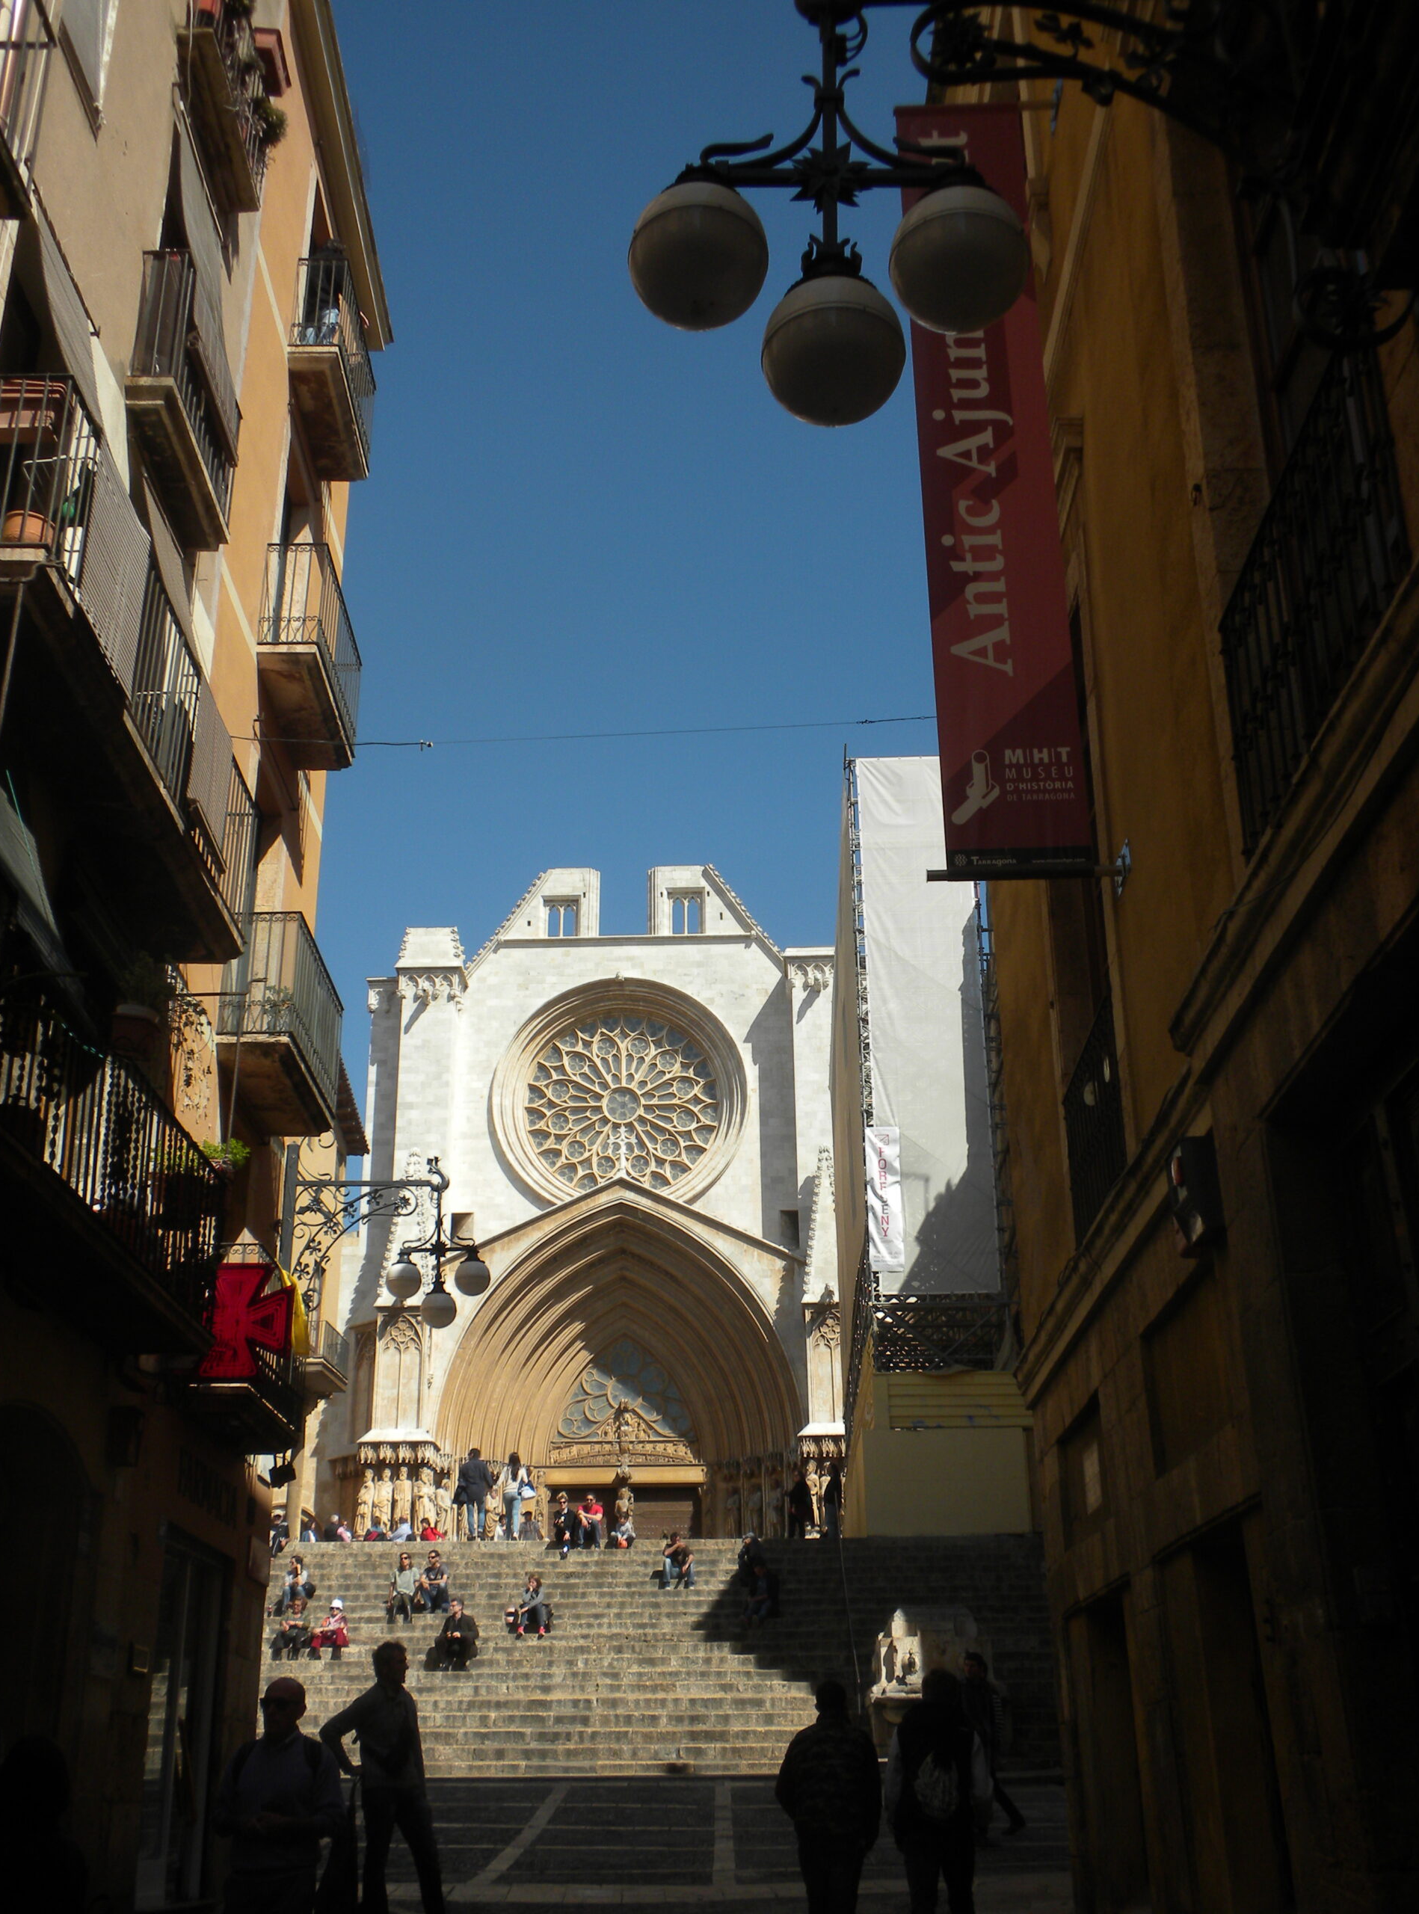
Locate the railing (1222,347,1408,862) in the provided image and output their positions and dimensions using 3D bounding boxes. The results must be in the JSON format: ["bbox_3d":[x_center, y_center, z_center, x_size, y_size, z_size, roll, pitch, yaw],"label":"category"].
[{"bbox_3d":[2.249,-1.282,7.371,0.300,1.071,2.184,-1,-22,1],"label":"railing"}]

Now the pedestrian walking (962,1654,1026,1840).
[{"bbox_3d":[2.826,7.930,20.620,0.660,1.750,0.520,11,-25,-26],"label":"pedestrian walking"}]

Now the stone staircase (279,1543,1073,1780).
[{"bbox_3d":[-0.833,10.996,33.040,16.000,4.261,11.900,-1,-22,0],"label":"stone staircase"}]

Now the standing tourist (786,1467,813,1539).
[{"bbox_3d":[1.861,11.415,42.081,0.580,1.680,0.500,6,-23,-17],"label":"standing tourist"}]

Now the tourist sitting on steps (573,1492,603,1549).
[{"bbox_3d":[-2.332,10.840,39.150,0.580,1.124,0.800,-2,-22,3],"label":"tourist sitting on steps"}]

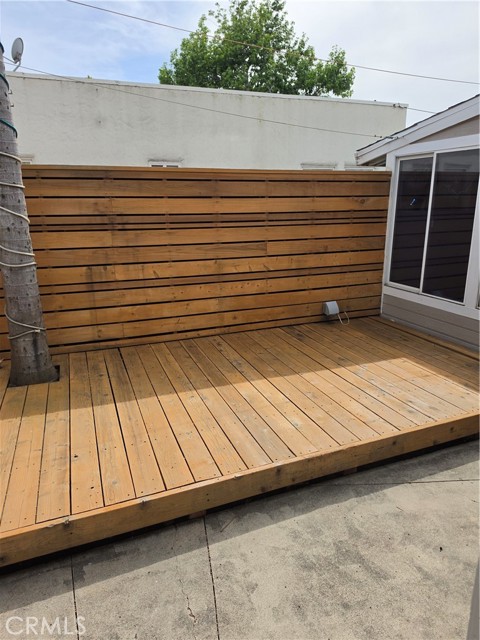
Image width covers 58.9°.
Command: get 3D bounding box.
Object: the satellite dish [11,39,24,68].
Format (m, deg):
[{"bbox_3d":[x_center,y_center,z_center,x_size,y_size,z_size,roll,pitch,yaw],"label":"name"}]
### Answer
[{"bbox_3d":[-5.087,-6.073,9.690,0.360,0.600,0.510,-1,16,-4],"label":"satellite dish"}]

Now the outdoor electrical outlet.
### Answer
[{"bbox_3d":[1.004,-0.132,4.695,0.130,0.145,0.112,-6,18,-20],"label":"outdoor electrical outlet"}]

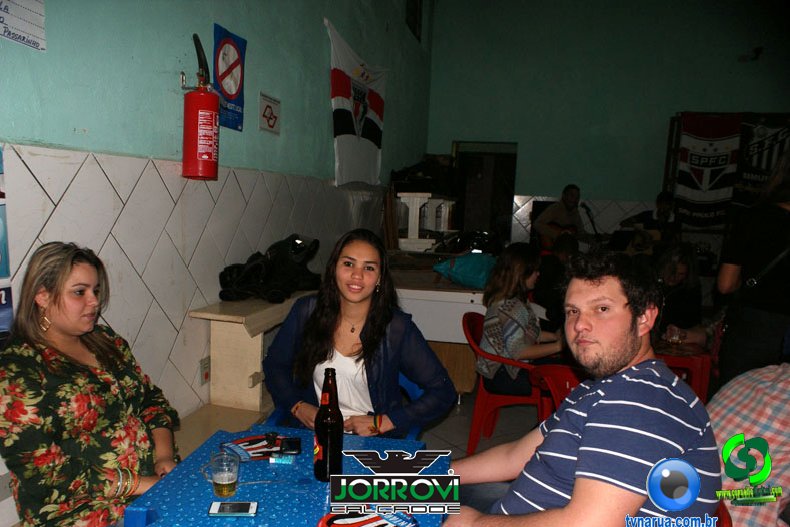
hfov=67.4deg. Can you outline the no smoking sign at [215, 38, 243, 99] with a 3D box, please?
[{"bbox_3d":[-0.768,-0.900,2.750,0.015,0.280,0.270,3,6,11],"label":"no smoking sign"}]

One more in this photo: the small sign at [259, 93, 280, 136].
[{"bbox_3d":[-0.681,-0.812,3.229,0.010,0.195,0.270,3,6,11],"label":"small sign"}]

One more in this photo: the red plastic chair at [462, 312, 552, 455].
[{"bbox_3d":[0.698,0.695,3.294,0.550,0.800,0.550,4,7,15],"label":"red plastic chair"}]

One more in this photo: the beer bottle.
[{"bbox_3d":[-0.172,0.425,1.575,0.075,0.290,0.075,2,6,0],"label":"beer bottle"}]

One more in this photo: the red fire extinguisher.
[{"bbox_3d":[-0.776,-0.617,2.362,0.155,0.560,0.150,4,7,18],"label":"red fire extinguisher"}]

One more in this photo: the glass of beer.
[{"bbox_3d":[-0.409,0.505,1.434,0.074,0.096,0.072,2,6,0],"label":"glass of beer"}]

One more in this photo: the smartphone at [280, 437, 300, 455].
[{"bbox_3d":[-0.298,0.516,1.695,0.058,0.013,0.112,1,6,-8],"label":"smartphone"}]

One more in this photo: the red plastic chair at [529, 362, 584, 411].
[{"bbox_3d":[0.897,0.817,2.582,0.550,0.800,0.550,-1,7,-22],"label":"red plastic chair"}]

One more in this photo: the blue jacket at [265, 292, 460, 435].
[{"bbox_3d":[-0.111,0.356,1.851,0.580,0.550,0.360,2,6,3],"label":"blue jacket"}]

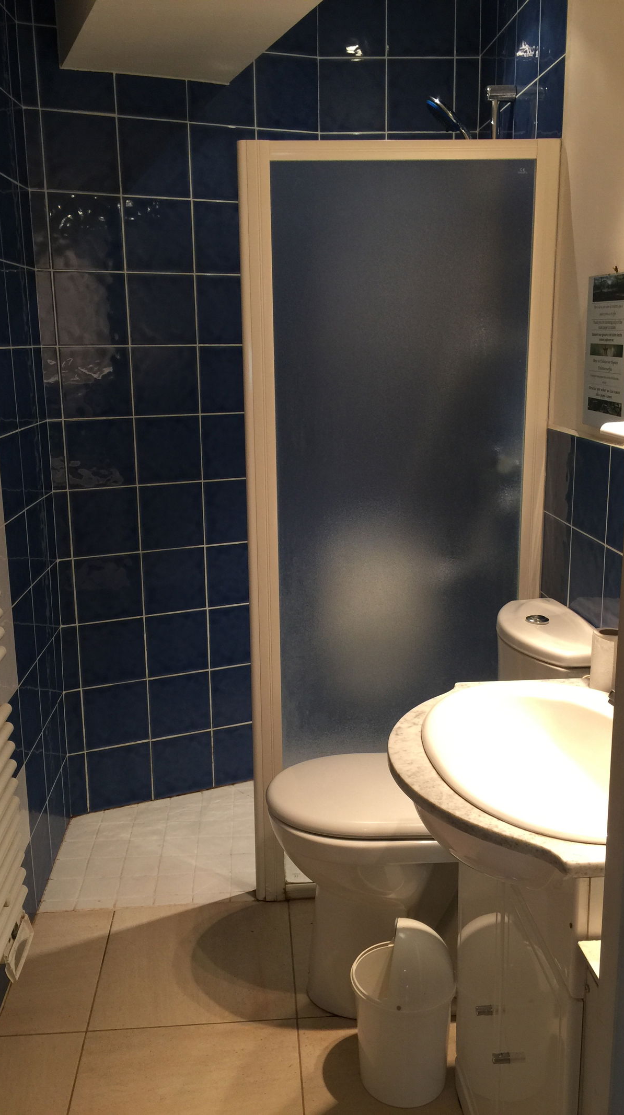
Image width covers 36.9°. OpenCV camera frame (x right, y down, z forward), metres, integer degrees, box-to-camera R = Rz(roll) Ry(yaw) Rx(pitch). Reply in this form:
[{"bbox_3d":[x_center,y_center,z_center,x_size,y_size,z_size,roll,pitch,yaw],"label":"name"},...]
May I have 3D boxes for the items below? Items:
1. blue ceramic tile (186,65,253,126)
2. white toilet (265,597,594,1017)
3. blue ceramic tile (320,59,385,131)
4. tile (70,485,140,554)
[{"bbox_3d":[-0.254,-1.319,2.616,0.197,0.198,0.010,-6,14,-23],"label":"blue ceramic tile"},{"bbox_3d":[0.242,0.544,2.078,0.687,0.830,0.380,-2,13,-4],"label":"white toilet"},{"bbox_3d":[0.121,-1.351,2.736,0.197,0.198,0.010,-1,13,-1],"label":"blue ceramic tile"},{"bbox_3d":[-0.611,-0.104,2.754,0.200,0.200,0.010,-6,14,-23],"label":"tile"}]

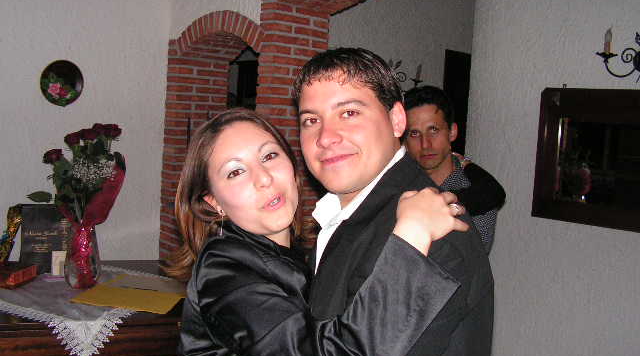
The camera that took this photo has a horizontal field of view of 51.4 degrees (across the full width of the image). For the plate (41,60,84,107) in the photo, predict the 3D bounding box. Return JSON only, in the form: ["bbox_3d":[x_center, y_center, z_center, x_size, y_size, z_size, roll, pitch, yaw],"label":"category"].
[{"bbox_3d":[-1.344,-0.491,3.470,0.235,0.240,0.027,-1,6,-43],"label":"plate"}]

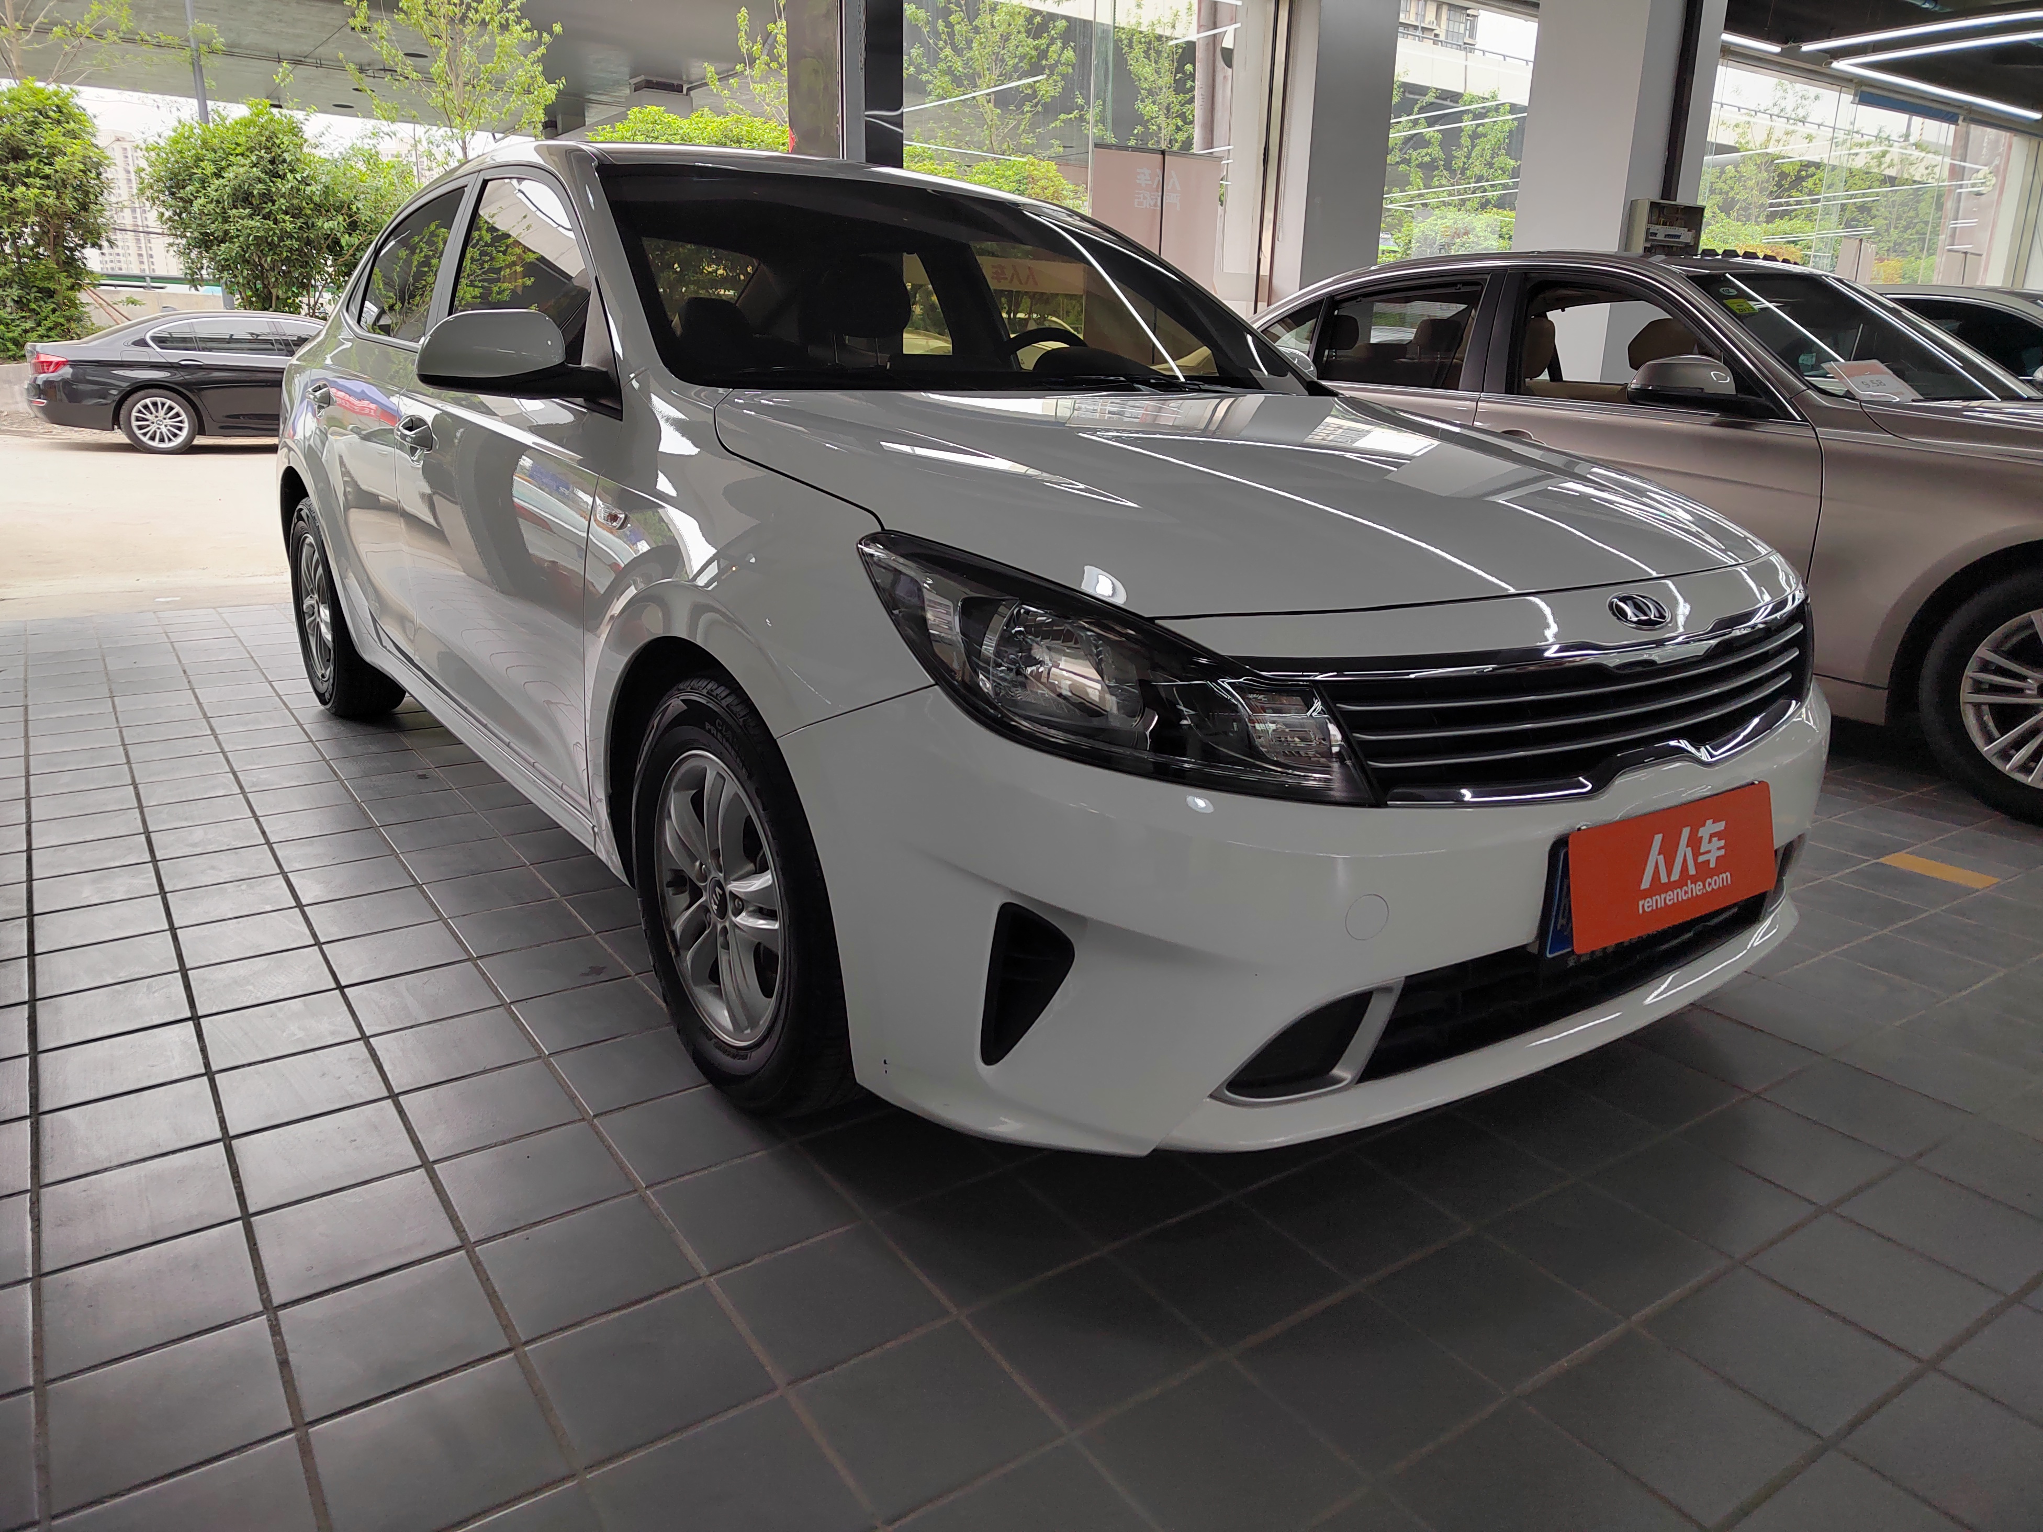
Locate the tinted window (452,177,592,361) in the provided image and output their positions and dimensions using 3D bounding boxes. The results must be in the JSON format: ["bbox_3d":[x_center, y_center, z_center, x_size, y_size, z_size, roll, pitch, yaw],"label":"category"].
[{"bbox_3d":[-0.861,-0.882,2.363,0.050,0.375,0.860,16,3,-41],"label":"tinted window"}]

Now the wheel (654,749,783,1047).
[{"bbox_3d":[-0.352,0.167,1.825,0.155,0.395,0.395,-10,20,-36],"label":"wheel"}]

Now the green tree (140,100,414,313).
[{"bbox_3d":[-9.539,-6.869,17.466,3.300,3.150,2.800,-10,20,-34],"label":"green tree"}]

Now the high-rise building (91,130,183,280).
[{"bbox_3d":[-357.937,-222.134,550.000,36.000,76.000,22.000,-9,19,-30],"label":"high-rise building"}]

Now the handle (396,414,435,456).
[{"bbox_3d":[-1.153,-0.629,2.574,0.050,0.065,0.200,-11,21,-36],"label":"handle"}]

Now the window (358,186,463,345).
[{"bbox_3d":[-1.323,-1.082,2.959,0.050,0.345,0.620,17,3,-38],"label":"window"}]

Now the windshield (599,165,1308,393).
[{"bbox_3d":[-0.085,-0.878,2.497,1.370,0.140,0.815,-10,51,-36],"label":"windshield"}]

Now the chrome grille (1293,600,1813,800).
[{"bbox_3d":[0.723,-0.075,1.614,1.050,0.175,0.135,-11,21,-36],"label":"chrome grille"}]

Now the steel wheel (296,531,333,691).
[{"bbox_3d":[-1.890,-0.443,3.792,0.160,0.400,0.400,-10,20,-36],"label":"steel wheel"}]

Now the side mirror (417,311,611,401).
[{"bbox_3d":[-0.732,-0.592,1.966,0.260,0.135,0.150,-11,21,-36],"label":"side mirror"}]

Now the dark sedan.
[{"bbox_3d":[-8.151,-4.340,15.251,5.000,1.480,1.860,-10,20,-34],"label":"dark sedan"}]

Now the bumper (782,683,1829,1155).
[{"bbox_3d":[0.567,0.054,1.824,1.680,0.510,0.620,-10,20,-36],"label":"bumper"}]

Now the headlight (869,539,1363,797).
[{"bbox_3d":[0.085,-0.103,1.432,0.401,0.237,0.460,-6,18,-26],"label":"headlight"}]

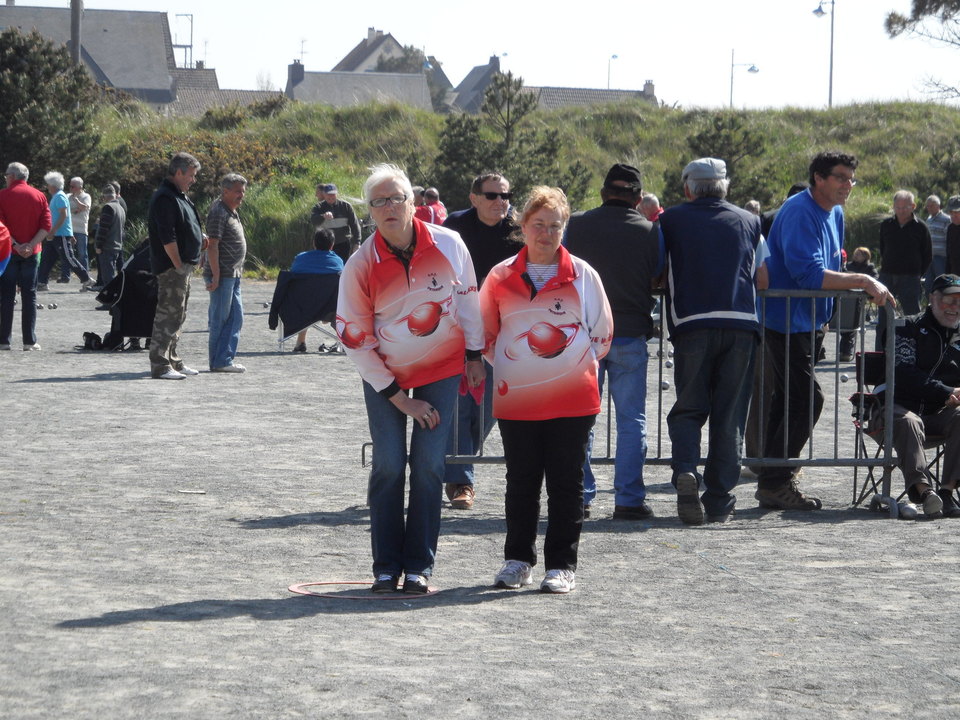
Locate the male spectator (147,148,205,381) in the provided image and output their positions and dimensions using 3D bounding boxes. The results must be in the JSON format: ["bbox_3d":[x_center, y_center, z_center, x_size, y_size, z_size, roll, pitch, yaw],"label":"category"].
[{"bbox_3d":[-2.485,-0.776,27.253,0.400,1.820,0.480,1,3,13],"label":"male spectator"}]

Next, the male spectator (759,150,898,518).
[{"bbox_3d":[1.724,-0.161,16.754,0.600,1.780,0.520,2,3,17],"label":"male spectator"}]

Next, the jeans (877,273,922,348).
[{"bbox_3d":[4.091,-0.455,32.377,0.420,0.900,0.290,1,3,7],"label":"jeans"}]

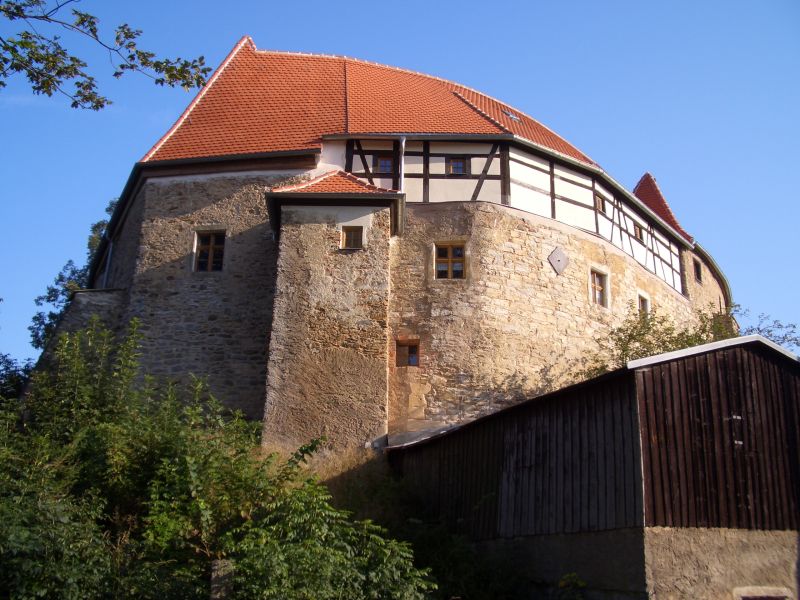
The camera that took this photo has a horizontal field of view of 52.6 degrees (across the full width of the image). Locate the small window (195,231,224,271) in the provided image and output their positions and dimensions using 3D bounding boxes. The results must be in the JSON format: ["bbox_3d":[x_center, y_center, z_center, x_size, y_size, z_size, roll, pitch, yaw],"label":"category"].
[{"bbox_3d":[-5.683,-1.455,24.168,0.900,1.320,0.200,-2,-16,10],"label":"small window"}]

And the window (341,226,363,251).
[{"bbox_3d":[-1.270,-1.621,21.318,0.570,0.670,0.180,1,-16,0],"label":"window"}]

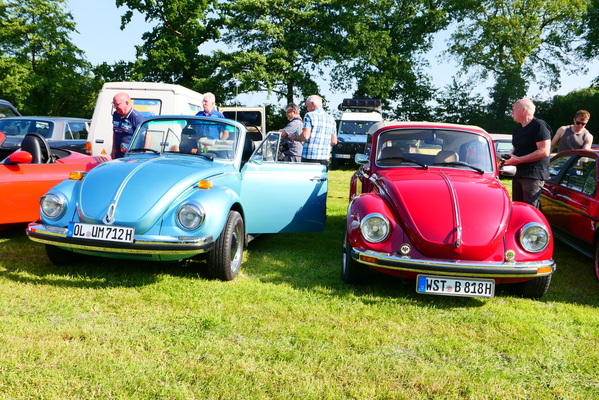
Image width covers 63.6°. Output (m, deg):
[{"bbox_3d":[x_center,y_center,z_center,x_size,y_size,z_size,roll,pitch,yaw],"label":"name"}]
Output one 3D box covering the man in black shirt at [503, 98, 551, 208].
[{"bbox_3d":[2.503,-0.216,5.300,0.450,1.760,0.520,-2,10,-28],"label":"man in black shirt"}]

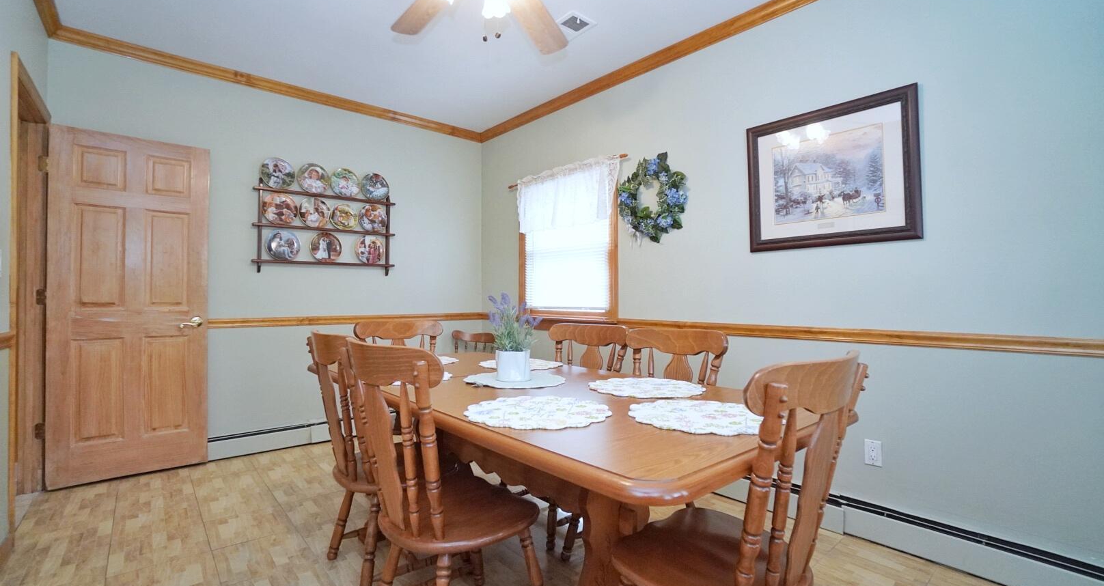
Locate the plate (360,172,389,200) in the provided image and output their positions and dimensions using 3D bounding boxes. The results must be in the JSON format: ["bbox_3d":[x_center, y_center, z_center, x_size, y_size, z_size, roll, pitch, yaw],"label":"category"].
[{"bbox_3d":[-1.415,-0.851,3.696,0.217,0.217,0.030,0,0,-39],"label":"plate"}]

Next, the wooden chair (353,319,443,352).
[{"bbox_3d":[-0.760,0.628,2.456,0.500,0.945,0.520,0,0,-35],"label":"wooden chair"}]

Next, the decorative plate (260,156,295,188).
[{"bbox_3d":[-1.937,-0.847,3.261,0.217,0.217,0.030,0,0,-39],"label":"decorative plate"}]

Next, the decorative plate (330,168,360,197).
[{"bbox_3d":[-1.589,-0.849,3.551,0.217,0.217,0.030,0,0,-39],"label":"decorative plate"}]

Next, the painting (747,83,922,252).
[{"bbox_3d":[1.302,-0.556,2.200,0.035,0.655,0.740,0,0,-42],"label":"painting"}]

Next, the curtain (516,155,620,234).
[{"bbox_3d":[0.079,-0.725,3.500,0.080,0.440,1.100,0,0,-42],"label":"curtain"}]

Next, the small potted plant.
[{"bbox_3d":[-0.153,0.174,1.845,0.210,0.345,0.200,0,0,0],"label":"small potted plant"}]

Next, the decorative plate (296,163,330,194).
[{"bbox_3d":[-1.762,-0.845,3.407,0.217,0.217,0.030,0,0,-39],"label":"decorative plate"}]

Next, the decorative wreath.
[{"bbox_3d":[0.615,-0.602,2.900,0.110,0.530,0.490,0,0,-42],"label":"decorative wreath"}]

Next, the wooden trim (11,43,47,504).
[{"bbox_3d":[-2.578,0.045,2.229,0.120,2.110,0.860,0,0,-40],"label":"wooden trim"}]

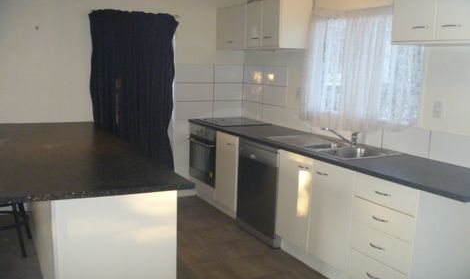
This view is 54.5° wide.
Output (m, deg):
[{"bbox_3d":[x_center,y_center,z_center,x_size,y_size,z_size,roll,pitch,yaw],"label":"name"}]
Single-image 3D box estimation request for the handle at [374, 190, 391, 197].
[{"bbox_3d":[0.833,0.303,2.562,0.029,0.020,0.109,-3,10,-29],"label":"handle"}]

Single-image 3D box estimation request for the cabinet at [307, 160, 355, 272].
[{"bbox_3d":[0.890,0.481,3.135,0.608,0.684,0.394,-3,10,-29],"label":"cabinet"}]

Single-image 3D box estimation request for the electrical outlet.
[{"bbox_3d":[1.311,-0.195,2.967,0.012,0.122,0.076,-3,10,-29],"label":"electrical outlet"}]

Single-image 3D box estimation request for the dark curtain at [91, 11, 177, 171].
[{"bbox_3d":[-0.983,-0.296,4.534,0.872,1.897,0.112,-3,10,-29],"label":"dark curtain"}]

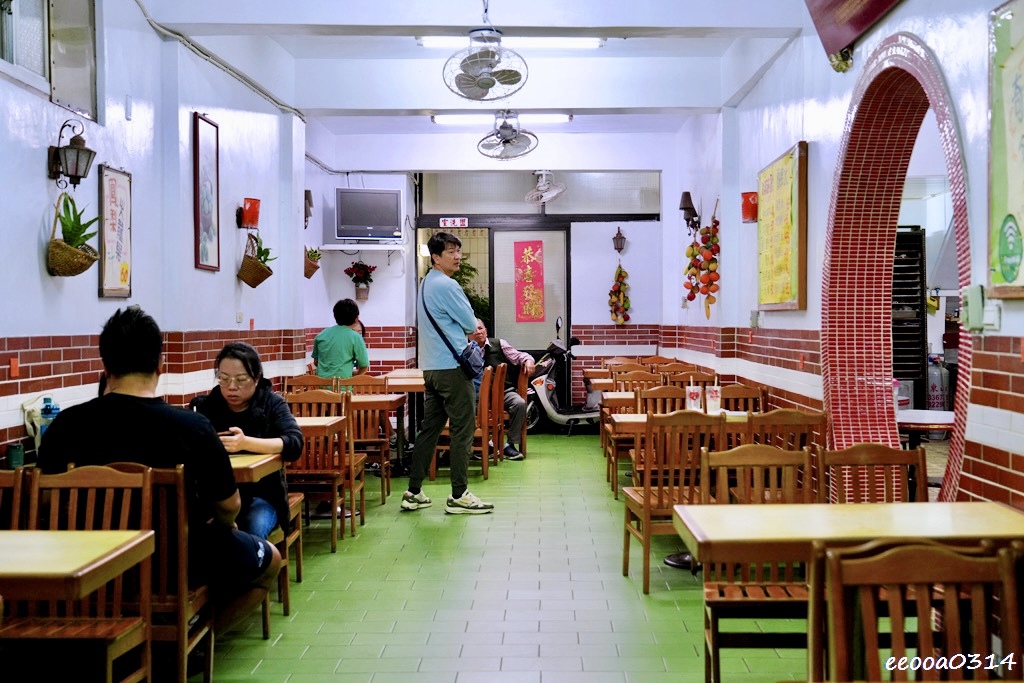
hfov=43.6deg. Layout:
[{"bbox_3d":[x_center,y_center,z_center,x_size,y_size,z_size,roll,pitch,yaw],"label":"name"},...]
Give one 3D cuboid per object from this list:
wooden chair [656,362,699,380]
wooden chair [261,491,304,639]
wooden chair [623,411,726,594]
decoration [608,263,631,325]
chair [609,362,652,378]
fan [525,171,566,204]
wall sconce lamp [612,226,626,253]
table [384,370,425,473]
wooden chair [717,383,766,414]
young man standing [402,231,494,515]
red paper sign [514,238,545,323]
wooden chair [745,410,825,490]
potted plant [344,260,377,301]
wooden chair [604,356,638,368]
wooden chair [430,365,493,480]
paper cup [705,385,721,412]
[{"bbox_3d":[1.414,0.622,10.752,0.410,0.860,0.470,0,1,1],"label":"wooden chair"},{"bbox_3d":[-1.128,0.756,5.391,0.420,0.860,0.480,0,1,1],"label":"wooden chair"},{"bbox_3d":[0.785,0.743,6.130,0.430,0.850,0.480,0,1,-1],"label":"wooden chair"},{"bbox_3d":[1.106,-0.494,13.170,0.225,0.640,0.140,0,1,1],"label":"decoration"},{"bbox_3d":[1.000,0.608,10.650,0.410,0.845,0.480,0,1,1],"label":"chair"},{"bbox_3d":[0.340,-1.564,13.000,0.420,0.345,0.420,0,1,0],"label":"fan"},{"bbox_3d":[1.210,-1.155,14.470,0.150,0.300,0.190,0,1,1],"label":"wall sconce lamp"},{"bbox_3d":[-0.883,0.694,10.578,0.650,0.750,1.200,0,1,1],"label":"table"},{"bbox_3d":[1.295,0.700,7.304,0.410,0.860,0.470,0,1,1],"label":"wooden chair"},{"bbox_3d":[-0.415,0.200,8.343,0.540,1.810,0.470,0,1,-24],"label":"young man standing"},{"bbox_3d":[0.188,-0.629,13.488,0.300,0.860,0.010,0,1,1],"label":"red paper sign"},{"bbox_3d":[1.277,0.726,6.125,0.410,0.860,0.470,0,1,1],"label":"wooden chair"},{"bbox_3d":[-1.624,-0.655,13.740,0.340,0.430,0.250,0,1,1],"label":"potted plant"},{"bbox_3d":[1.050,0.580,12.250,0.430,0.850,0.480,0,1,1],"label":"wooden chair"},{"bbox_3d":[-0.390,0.645,10.120,0.480,0.860,0.400,0,1,1],"label":"wooden chair"},{"bbox_3d":[1.056,0.311,6.709,0.083,0.156,0.083,0,1,1],"label":"paper cup"}]

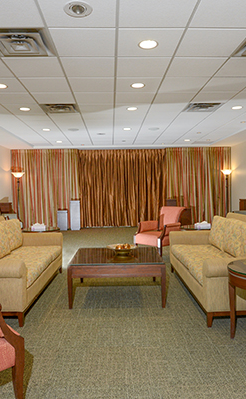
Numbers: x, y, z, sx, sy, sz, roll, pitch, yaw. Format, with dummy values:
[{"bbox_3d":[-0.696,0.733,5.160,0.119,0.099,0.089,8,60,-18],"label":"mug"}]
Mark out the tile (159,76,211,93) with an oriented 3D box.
[{"bbox_3d":[0.813,-1.564,4.298,0.610,0.020,0.610,-1,2,-2],"label":"tile"}]

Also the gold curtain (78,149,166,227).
[{"bbox_3d":[-0.020,-0.356,10.280,2.790,2.526,0.160,-1,2,-2],"label":"gold curtain"}]

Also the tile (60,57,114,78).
[{"bbox_3d":[-0.383,-1.524,3.645,0.610,0.020,0.610,-1,2,-2],"label":"tile"}]

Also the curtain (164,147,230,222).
[{"bbox_3d":[2.439,-0.402,10.288,2.131,2.564,0.160,-1,2,-2],"label":"curtain"}]

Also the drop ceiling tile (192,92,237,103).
[{"bbox_3d":[1.398,-1.592,4.936,0.600,0.030,0.600,-1,2,-2],"label":"drop ceiling tile"}]

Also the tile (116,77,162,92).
[{"bbox_3d":[0.207,-1.546,4.253,0.605,0.025,0.600,-1,2,-2],"label":"tile"}]

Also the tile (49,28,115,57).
[{"bbox_3d":[-0.366,-1.504,3.042,0.605,0.025,0.600,-1,2,-2],"label":"tile"}]

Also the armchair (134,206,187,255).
[{"bbox_3d":[0.761,0.612,6.334,0.670,0.890,0.820,1,2,39],"label":"armchair"}]

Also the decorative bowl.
[{"bbox_3d":[-0.007,0.623,3.828,0.375,0.110,0.375,-1,2,0],"label":"decorative bowl"}]

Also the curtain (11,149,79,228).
[{"bbox_3d":[-2.485,-0.321,10.111,2.093,2.561,0.160,-1,2,-2],"label":"curtain"}]

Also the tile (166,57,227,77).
[{"bbox_3d":[0.831,-1.537,3.673,0.605,0.025,0.600,-1,2,-2],"label":"tile"}]

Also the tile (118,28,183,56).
[{"bbox_3d":[0.249,-1.513,3.064,0.600,0.030,0.600,-1,2,-2],"label":"tile"}]

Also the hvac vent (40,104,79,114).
[{"bbox_3d":[-1.060,-1.581,5.450,0.610,0.050,0.610,-1,2,-2],"label":"hvac vent"}]

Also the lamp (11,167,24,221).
[{"bbox_3d":[-3.096,0.082,9.401,0.380,1.823,0.380,-1,2,-2],"label":"lamp"}]

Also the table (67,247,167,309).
[{"bbox_3d":[-0.053,0.892,3.756,1.030,0.445,1.000,-1,2,0],"label":"table"}]

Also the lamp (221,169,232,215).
[{"bbox_3d":[3.278,-0.033,9.981,0.360,1.822,0.360,-1,2,-2],"label":"lamp"}]

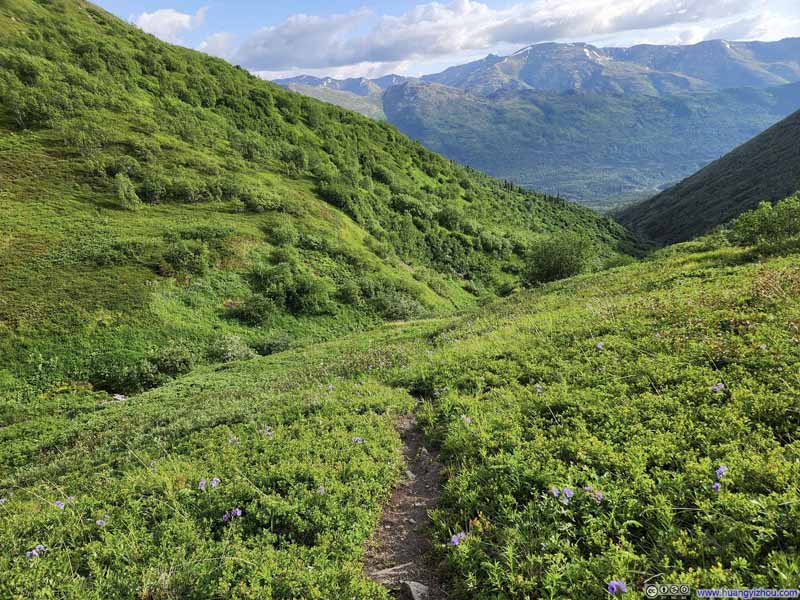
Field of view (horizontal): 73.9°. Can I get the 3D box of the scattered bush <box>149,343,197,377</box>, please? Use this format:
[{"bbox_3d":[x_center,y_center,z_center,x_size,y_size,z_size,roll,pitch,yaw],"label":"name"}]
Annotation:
[{"bbox_3d":[-12.413,3.246,29.000,2.619,1.707,2.226,0,16,0],"label":"scattered bush"}]

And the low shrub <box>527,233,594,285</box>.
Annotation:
[{"bbox_3d":[10.203,-2.527,34.000,4.478,3.761,3.806,0,16,0],"label":"low shrub"}]

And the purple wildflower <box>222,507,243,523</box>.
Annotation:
[{"bbox_3d":[-0.977,1.251,3.100,0.117,0.079,0.087,0,16,0],"label":"purple wildflower"}]

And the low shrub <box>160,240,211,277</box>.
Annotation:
[{"bbox_3d":[-15.739,-3.045,39.000,3.669,2.562,3.119,0,16,0],"label":"low shrub"}]

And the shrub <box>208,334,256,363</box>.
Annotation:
[{"bbox_3d":[-9.828,2.829,31.000,2.916,1.502,2.333,0,16,0],"label":"shrub"}]

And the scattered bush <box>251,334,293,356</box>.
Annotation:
[{"bbox_3d":[-7.978,2.856,33.000,2.608,1.357,2.086,0,16,0],"label":"scattered bush"}]

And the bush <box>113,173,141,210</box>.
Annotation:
[{"bbox_3d":[-24.185,-9.595,47.000,2.476,3.360,2.228,0,16,0],"label":"bush"}]

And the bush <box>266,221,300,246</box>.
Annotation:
[{"bbox_3d":[-10.169,-5.755,46.000,2.770,2.183,2.493,0,16,0],"label":"bush"}]

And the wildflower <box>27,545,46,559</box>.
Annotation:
[{"bbox_3d":[-1.983,1.372,2.900,0.109,0.065,0.082,0,16,0],"label":"wildflower"}]

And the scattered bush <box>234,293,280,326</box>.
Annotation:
[{"bbox_3d":[-9.787,0.643,36.000,3.116,1.869,2.648,0,16,0],"label":"scattered bush"}]

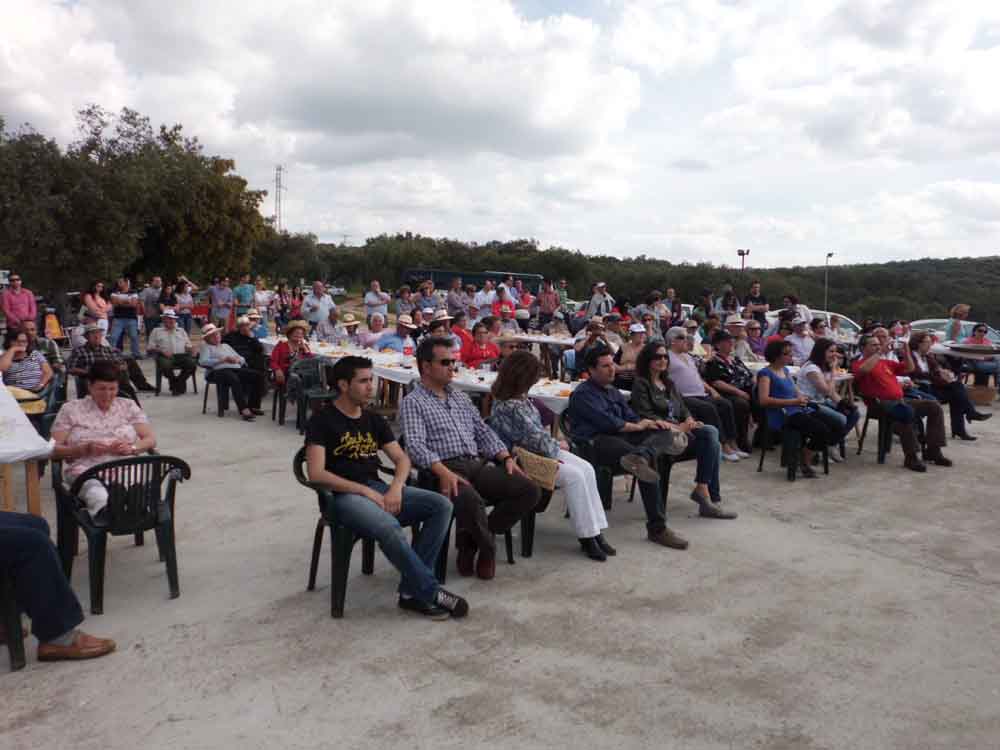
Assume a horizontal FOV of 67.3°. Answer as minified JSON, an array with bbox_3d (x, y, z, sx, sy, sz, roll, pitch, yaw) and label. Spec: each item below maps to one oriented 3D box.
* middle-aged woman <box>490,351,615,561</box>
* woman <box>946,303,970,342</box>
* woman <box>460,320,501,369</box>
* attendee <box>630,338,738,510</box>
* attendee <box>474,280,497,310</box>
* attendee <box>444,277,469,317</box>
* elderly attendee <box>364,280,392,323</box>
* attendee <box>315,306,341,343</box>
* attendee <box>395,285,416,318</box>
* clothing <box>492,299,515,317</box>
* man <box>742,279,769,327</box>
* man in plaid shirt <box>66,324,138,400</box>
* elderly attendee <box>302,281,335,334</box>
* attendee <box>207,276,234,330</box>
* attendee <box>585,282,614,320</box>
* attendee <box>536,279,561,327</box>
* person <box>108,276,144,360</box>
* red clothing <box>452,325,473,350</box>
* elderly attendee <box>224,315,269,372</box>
[{"bbox_3d":[0.345,0.489,4.803,0.820,1.240,0.500,6,9,37],"label":"middle-aged woman"},{"bbox_3d":[6.853,-0.313,11.336,0.380,1.550,0.480,5,8,30],"label":"woman"},{"bbox_3d":[-0.193,0.031,8.800,0.500,1.260,0.720,0,7,-14],"label":"woman"},{"bbox_3d":[1.367,0.407,5.656,0.530,1.240,0.870,-3,8,-37],"label":"attendee"},{"bbox_3d":[-0.308,-1.272,17.162,0.520,1.720,0.360,-1,7,-20],"label":"attendee"},{"bbox_3d":[-0.836,-1.007,14.792,0.480,1.800,0.380,-4,9,-40],"label":"attendee"},{"bbox_3d":[-2.316,-0.875,14.200,0.520,1.750,0.400,0,7,-12],"label":"elderly attendee"},{"bbox_3d":[-2.865,-0.485,12.620,0.530,1.280,0.720,-2,7,-30],"label":"attendee"},{"bbox_3d":[-1.939,-1.035,15.578,0.480,1.660,0.360,-2,7,-30],"label":"attendee"},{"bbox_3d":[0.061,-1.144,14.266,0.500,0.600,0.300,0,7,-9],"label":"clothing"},{"bbox_3d":[4.669,-0.832,13.694,0.540,1.770,0.360,0,7,-3],"label":"man"},{"bbox_3d":[-5.038,-0.108,9.543,0.580,1.180,0.850,-5,8,-43],"label":"man in plaid shirt"},{"bbox_3d":[-3.069,-0.710,12.700,0.580,1.730,0.380,-1,7,-16],"label":"elderly attendee"},{"bbox_3d":[-6.678,-1.459,17.947,0.550,1.730,0.360,-2,7,-27],"label":"attendee"},{"bbox_3d":[2.314,-1.253,17.466,0.560,1.740,0.420,0,6,-9],"label":"attendee"},{"bbox_3d":[0.991,-1.090,15.480,0.520,1.760,0.330,-1,7,-11],"label":"attendee"},{"bbox_3d":[-7.980,-1.235,16.050,0.600,1.740,0.420,-3,8,-30],"label":"person"},{"bbox_3d":[-0.487,-0.404,10.014,0.430,0.530,0.310,-3,8,-37],"label":"red clothing"},{"bbox_3d":[-3.328,-0.155,9.900,0.800,1.250,0.560,7,9,41],"label":"elderly attendee"}]

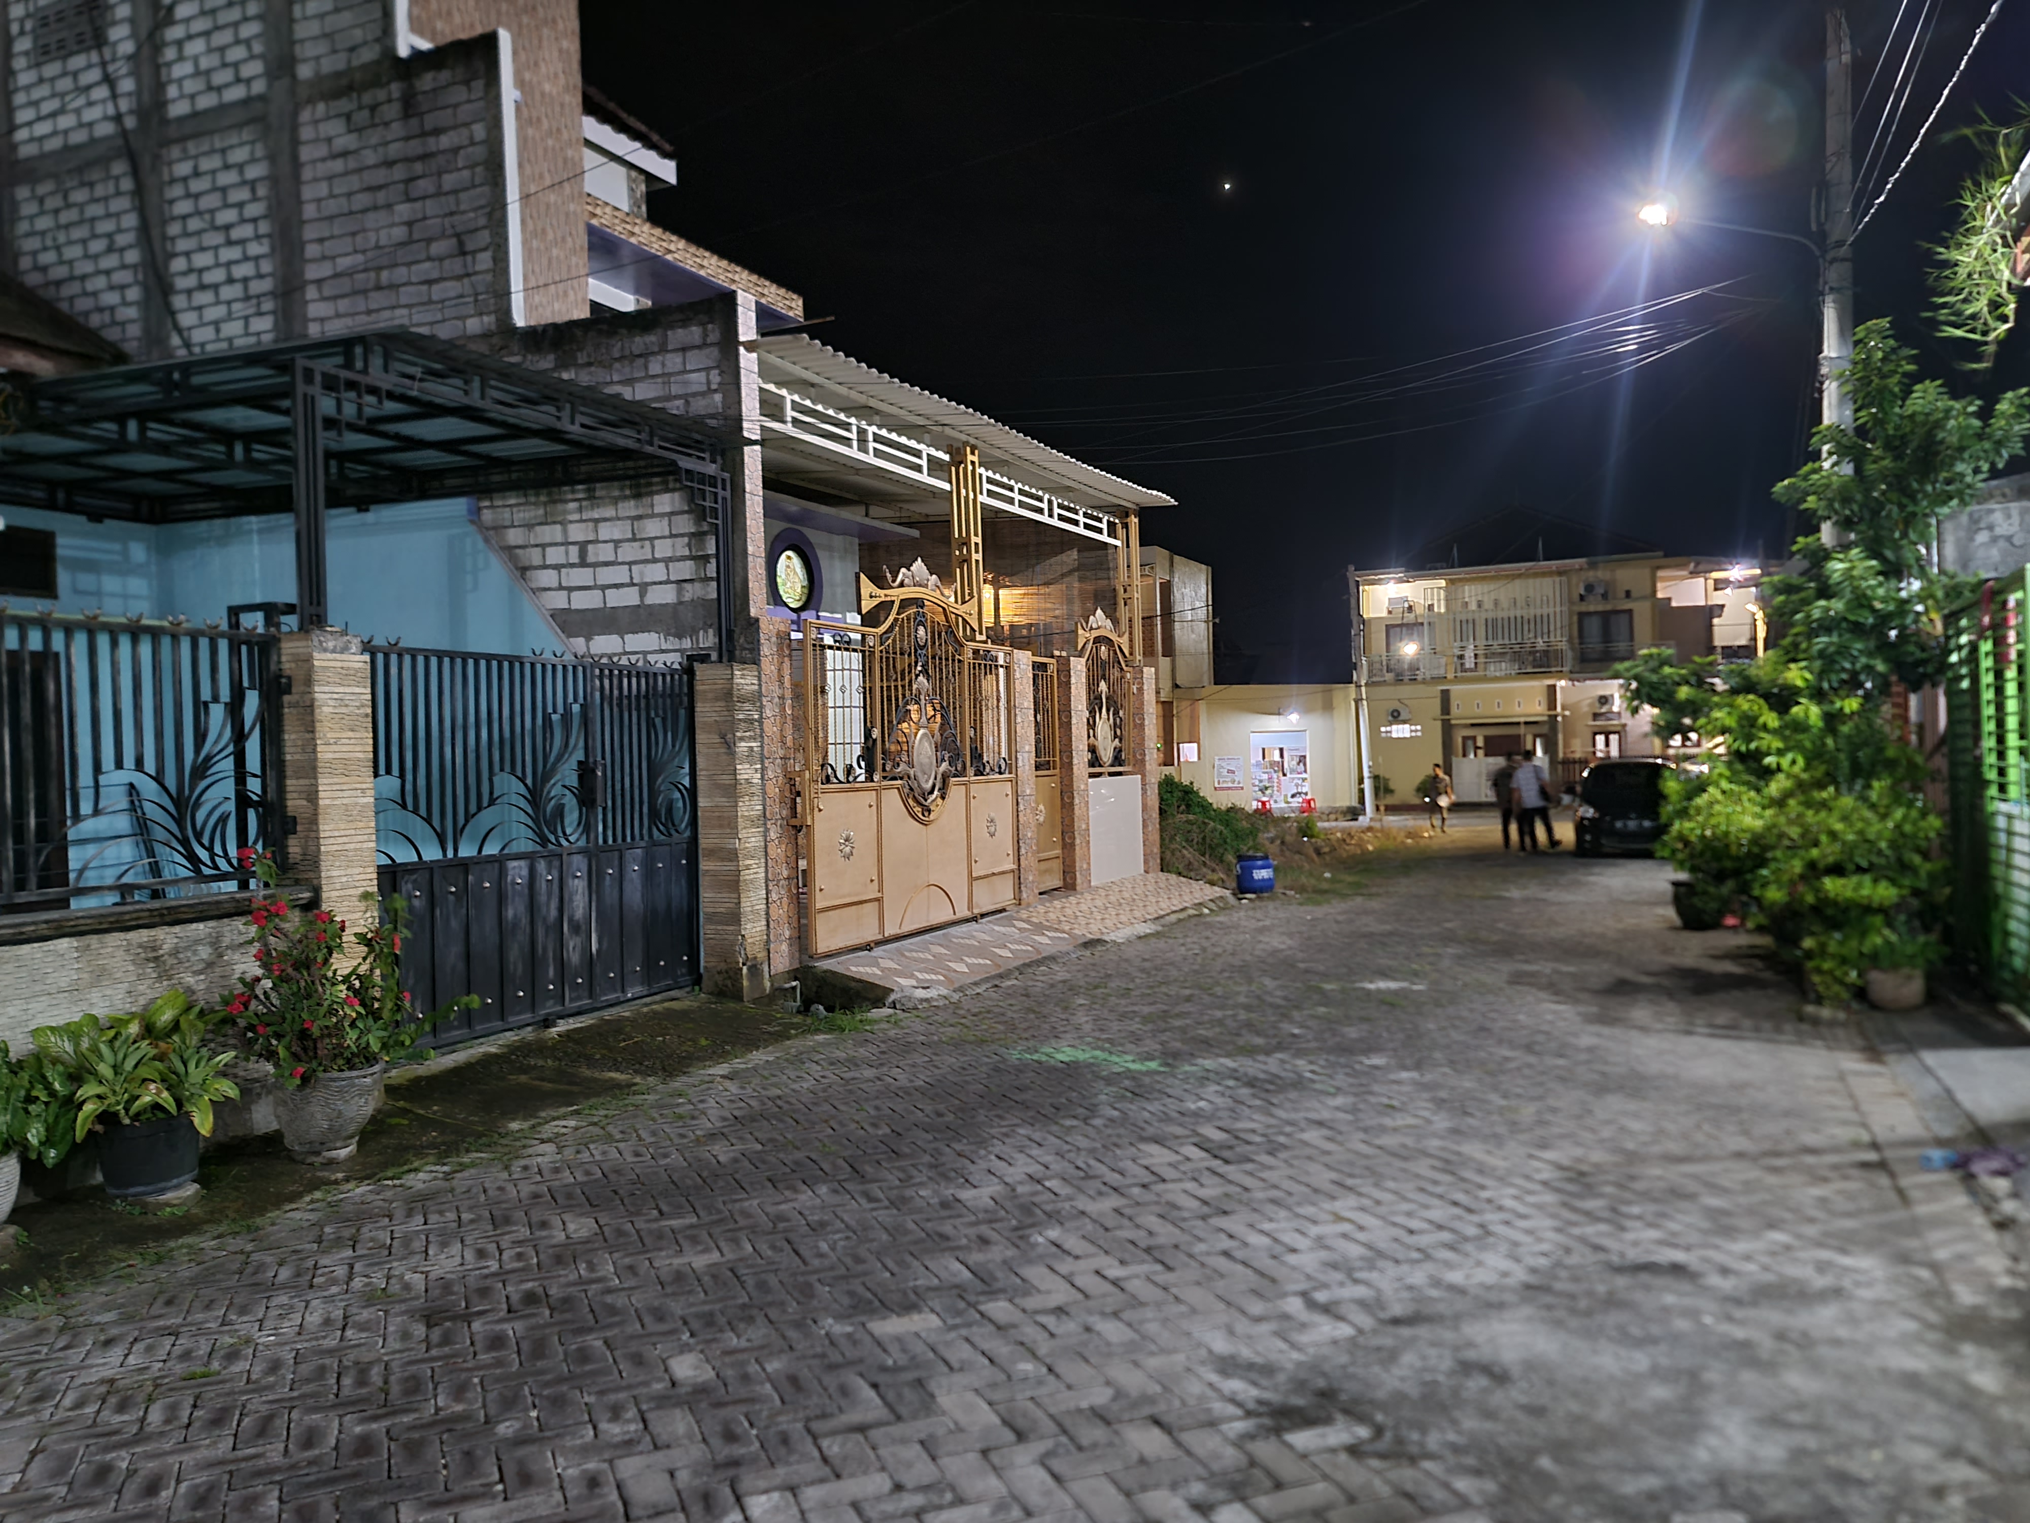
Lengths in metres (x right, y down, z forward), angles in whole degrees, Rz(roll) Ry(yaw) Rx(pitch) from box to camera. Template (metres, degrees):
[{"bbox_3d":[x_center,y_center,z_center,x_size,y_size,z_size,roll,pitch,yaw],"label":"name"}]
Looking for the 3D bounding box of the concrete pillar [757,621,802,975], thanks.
[{"bbox_3d":[-1.673,0.218,9.750,0.250,2.380,0.390,-2,0,24],"label":"concrete pillar"}]

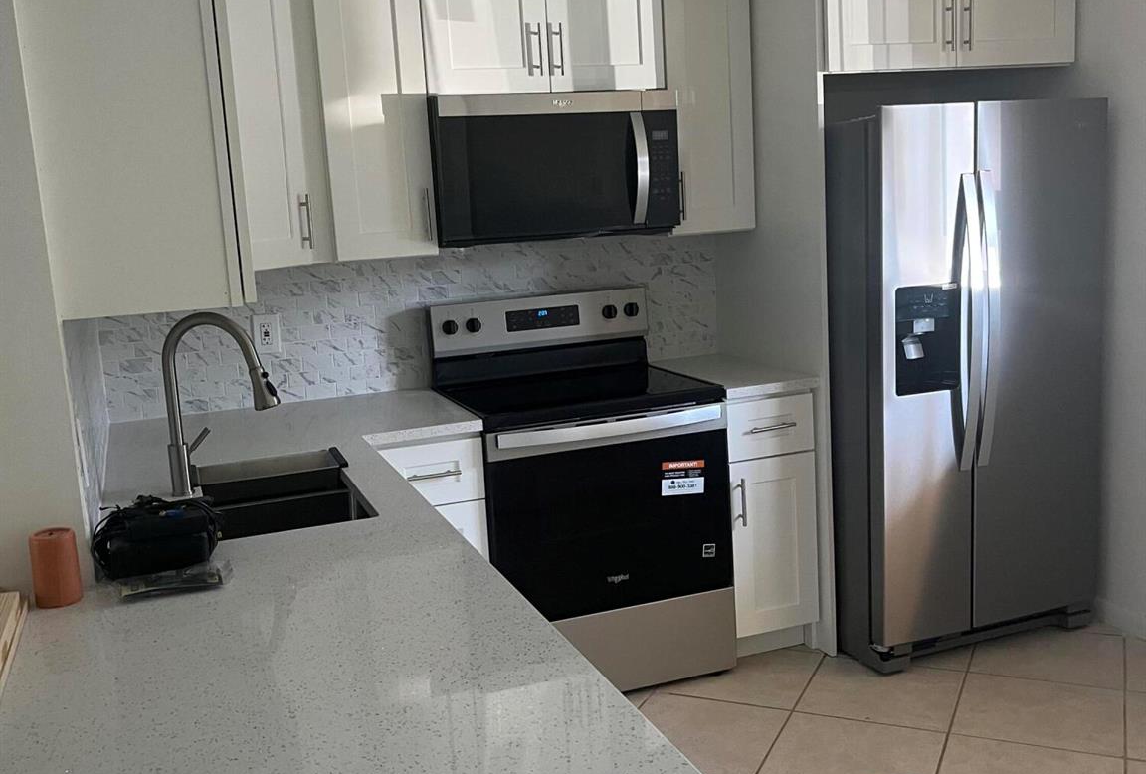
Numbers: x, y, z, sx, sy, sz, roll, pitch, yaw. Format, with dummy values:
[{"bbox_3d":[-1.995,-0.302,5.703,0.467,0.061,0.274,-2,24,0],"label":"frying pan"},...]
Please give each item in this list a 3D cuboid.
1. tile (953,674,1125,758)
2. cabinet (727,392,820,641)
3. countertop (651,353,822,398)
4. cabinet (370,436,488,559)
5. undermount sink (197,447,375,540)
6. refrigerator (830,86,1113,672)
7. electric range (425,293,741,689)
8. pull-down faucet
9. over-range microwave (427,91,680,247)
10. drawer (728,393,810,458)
[{"bbox_3d":[1.313,0.917,3.225,0.423,0.010,0.423,1,10,26],"label":"tile"},{"bbox_3d":[0.521,0.391,3.890,0.313,0.850,0.620,-7,10,-19],"label":"cabinet"},{"bbox_3d":[0.501,-0.039,3.796,0.315,0.034,0.668,-7,10,-19],"label":"countertop"},{"bbox_3d":[-0.474,0.499,3.549,0.294,0.798,0.615,-7,11,-19],"label":"cabinet"},{"bbox_3d":[-0.681,0.364,2.636,0.380,0.230,0.720,-7,11,-19],"label":"undermount sink"},{"bbox_3d":[1.175,-0.050,3.866,0.830,1.707,0.845,-7,11,-19],"label":"refrigerator"},{"bbox_3d":[0.023,0.320,3.663,0.758,1.174,0.700,-7,11,-19],"label":"electric range"},{"bbox_3d":[-0.772,0.029,2.534,0.242,0.397,0.085,-7,10,-19],"label":"pull-down faucet"},{"bbox_3d":[-0.091,-0.695,3.629,0.757,0.428,0.410,-7,10,-19],"label":"over-range microwave"},{"bbox_3d":[0.532,0.086,3.807,0.295,0.185,0.560,-7,11,-19],"label":"drawer"}]

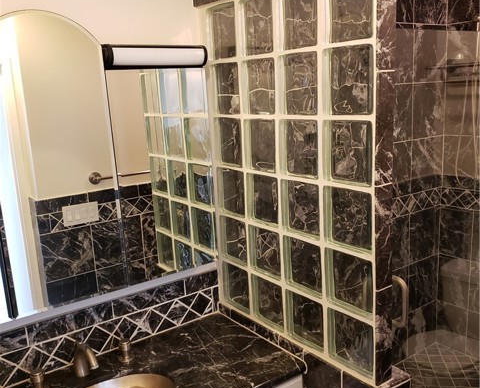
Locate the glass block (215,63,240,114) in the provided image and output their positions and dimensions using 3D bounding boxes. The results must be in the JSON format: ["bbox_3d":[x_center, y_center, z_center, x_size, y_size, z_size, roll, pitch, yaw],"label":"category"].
[{"bbox_3d":[-0.028,-0.405,1.855,0.080,0.190,0.190,-12,15,-35],"label":"glass block"}]

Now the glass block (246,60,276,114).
[{"bbox_3d":[0.092,-0.378,1.698,0.080,0.190,0.190,-12,15,-35],"label":"glass block"}]

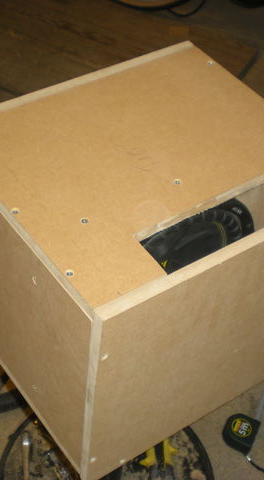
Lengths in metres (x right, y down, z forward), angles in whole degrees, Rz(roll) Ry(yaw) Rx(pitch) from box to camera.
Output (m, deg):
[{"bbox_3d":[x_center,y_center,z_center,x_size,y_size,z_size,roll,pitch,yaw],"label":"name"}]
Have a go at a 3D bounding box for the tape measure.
[{"bbox_3d":[0.222,0.396,1.675,0.066,0.035,0.065,21,47,13],"label":"tape measure"}]

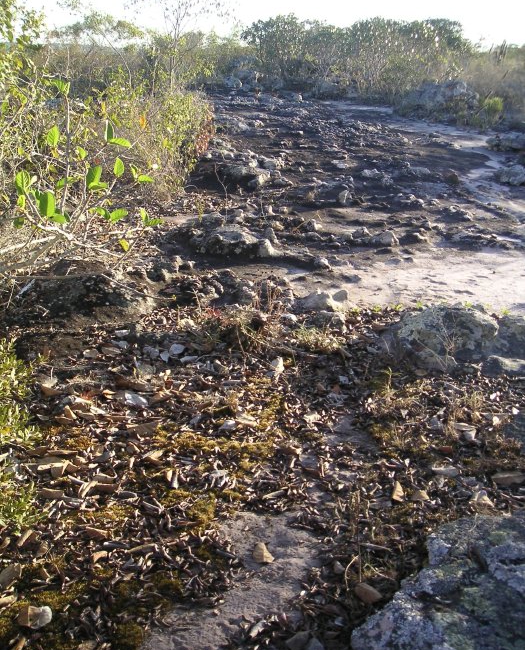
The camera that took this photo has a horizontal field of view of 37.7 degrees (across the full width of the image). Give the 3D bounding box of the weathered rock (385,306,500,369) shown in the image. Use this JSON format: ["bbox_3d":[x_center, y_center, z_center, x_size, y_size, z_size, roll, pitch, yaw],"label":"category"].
[{"bbox_3d":[0.900,0.060,3.863,0.510,0.230,0.370,-3,20,-8],"label":"weathered rock"}]

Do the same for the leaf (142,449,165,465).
[{"bbox_3d":[-0.416,0.506,2.936,0.078,0.030,0.048,-6,21,-17],"label":"leaf"}]

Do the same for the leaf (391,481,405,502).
[{"bbox_3d":[0.475,0.587,2.709,0.042,0.035,0.070,-2,20,-5],"label":"leaf"}]

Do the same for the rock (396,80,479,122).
[{"bbox_3d":[3.641,-4.726,16.127,1.600,0.780,1.100,-3,20,-9],"label":"rock"}]

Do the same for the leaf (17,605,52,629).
[{"bbox_3d":[-0.625,0.806,2.114,0.085,0.040,0.058,0,20,0],"label":"leaf"}]

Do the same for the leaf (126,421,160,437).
[{"bbox_3d":[-0.488,0.429,3.156,0.120,0.040,0.060,0,20,0],"label":"leaf"}]

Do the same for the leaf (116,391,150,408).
[{"bbox_3d":[-0.577,0.332,3.430,0.115,0.040,0.080,0,20,0],"label":"leaf"}]

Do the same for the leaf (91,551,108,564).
[{"bbox_3d":[-0.503,0.720,2.381,0.050,0.022,0.042,0,20,0],"label":"leaf"}]

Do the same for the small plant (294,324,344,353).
[{"bbox_3d":[0.299,0.071,4.062,0.250,0.120,0.180,0,20,0],"label":"small plant"}]

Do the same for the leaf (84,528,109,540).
[{"bbox_3d":[-0.537,0.675,2.489,0.072,0.020,0.034,6,21,17],"label":"leaf"}]

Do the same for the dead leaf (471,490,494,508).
[{"bbox_3d":[0.765,0.606,2.675,0.068,0.038,0.050,0,20,0],"label":"dead leaf"}]

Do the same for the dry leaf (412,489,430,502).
[{"bbox_3d":[0.557,0.601,2.702,0.058,0.028,0.040,0,20,0],"label":"dry leaf"}]

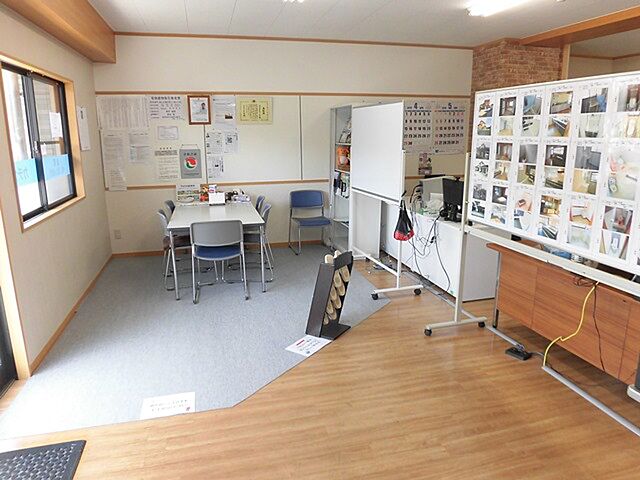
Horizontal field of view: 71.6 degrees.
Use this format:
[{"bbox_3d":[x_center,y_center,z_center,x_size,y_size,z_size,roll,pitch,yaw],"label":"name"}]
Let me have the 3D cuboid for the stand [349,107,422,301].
[{"bbox_3d":[0.556,-0.465,4.638,0.540,1.810,1.260,-5,15,-19],"label":"stand"}]

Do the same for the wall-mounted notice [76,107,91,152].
[{"bbox_3d":[-2.464,-1.163,4.645,0.015,0.430,0.380,-4,15,-14],"label":"wall-mounted notice"}]

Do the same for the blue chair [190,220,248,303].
[{"bbox_3d":[-0.991,0.147,4.353,0.490,0.770,0.560,-3,14,-12],"label":"blue chair"}]

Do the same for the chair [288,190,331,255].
[{"bbox_3d":[-0.104,-0.231,5.843,0.490,0.770,0.560,-5,15,-18],"label":"chair"}]

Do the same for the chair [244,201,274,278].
[{"bbox_3d":[-0.790,0.028,4.823,0.560,0.770,0.490,-2,14,-7],"label":"chair"}]

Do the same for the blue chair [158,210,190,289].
[{"bbox_3d":[-1.389,0.063,4.689,0.560,0.770,0.490,-5,15,-18],"label":"blue chair"}]

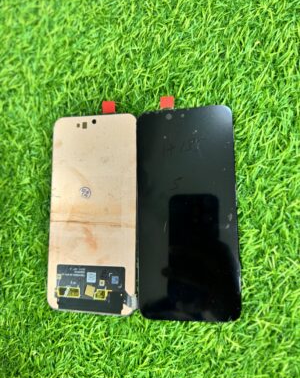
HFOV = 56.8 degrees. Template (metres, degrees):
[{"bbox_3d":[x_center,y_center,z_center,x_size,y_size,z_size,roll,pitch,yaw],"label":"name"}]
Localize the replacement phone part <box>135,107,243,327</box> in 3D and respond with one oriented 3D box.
[{"bbox_3d":[0.027,0.017,0.209,0.073,0.003,0.159,-2,85,11],"label":"replacement phone part"}]

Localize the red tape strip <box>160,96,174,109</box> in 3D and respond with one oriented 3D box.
[{"bbox_3d":[0.014,-0.068,0.219,0.011,0.001,0.011,-2,85,11],"label":"red tape strip"}]

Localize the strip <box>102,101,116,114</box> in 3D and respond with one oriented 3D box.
[{"bbox_3d":[-0.034,-0.067,0.228,0.011,0.001,0.011,0,85,11],"label":"strip"}]

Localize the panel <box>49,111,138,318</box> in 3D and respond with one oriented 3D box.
[{"bbox_3d":[-0.046,0.018,0.223,0.072,0.003,0.157,0,85,11],"label":"panel"}]

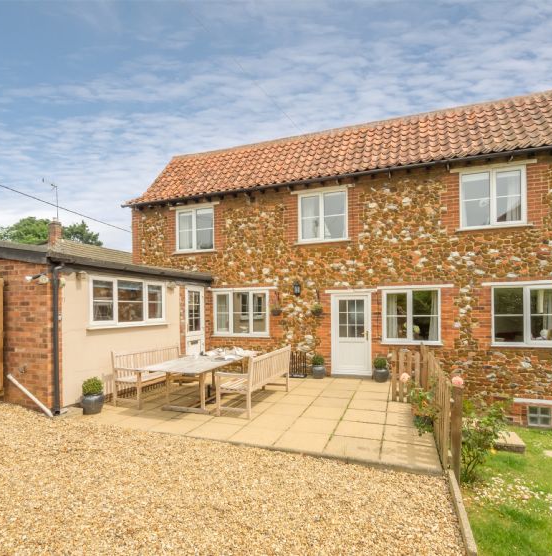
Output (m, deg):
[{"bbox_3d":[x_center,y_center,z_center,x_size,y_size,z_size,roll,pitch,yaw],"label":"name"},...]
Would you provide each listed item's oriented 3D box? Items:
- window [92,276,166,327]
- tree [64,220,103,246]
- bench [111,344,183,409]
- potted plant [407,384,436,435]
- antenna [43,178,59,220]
[{"bbox_3d":[-2.730,0.455,6.200,0.120,0.860,1.800,-1,-3,21],"label":"window"},{"bbox_3d":[-18.000,-0.460,30.000,5.000,9.800,5.000,1,-3,-18],"label":"tree"},{"bbox_3d":[-2.060,1.687,5.850,0.580,0.890,1.570,-1,-3,21],"label":"bench"},{"bbox_3d":[1.930,1.744,4.300,0.350,0.600,0.350,-1,-3,21],"label":"potted plant"},{"bbox_3d":[-10.830,-3.780,15.550,0.400,2.050,1.000,-1,-3,5],"label":"antenna"}]

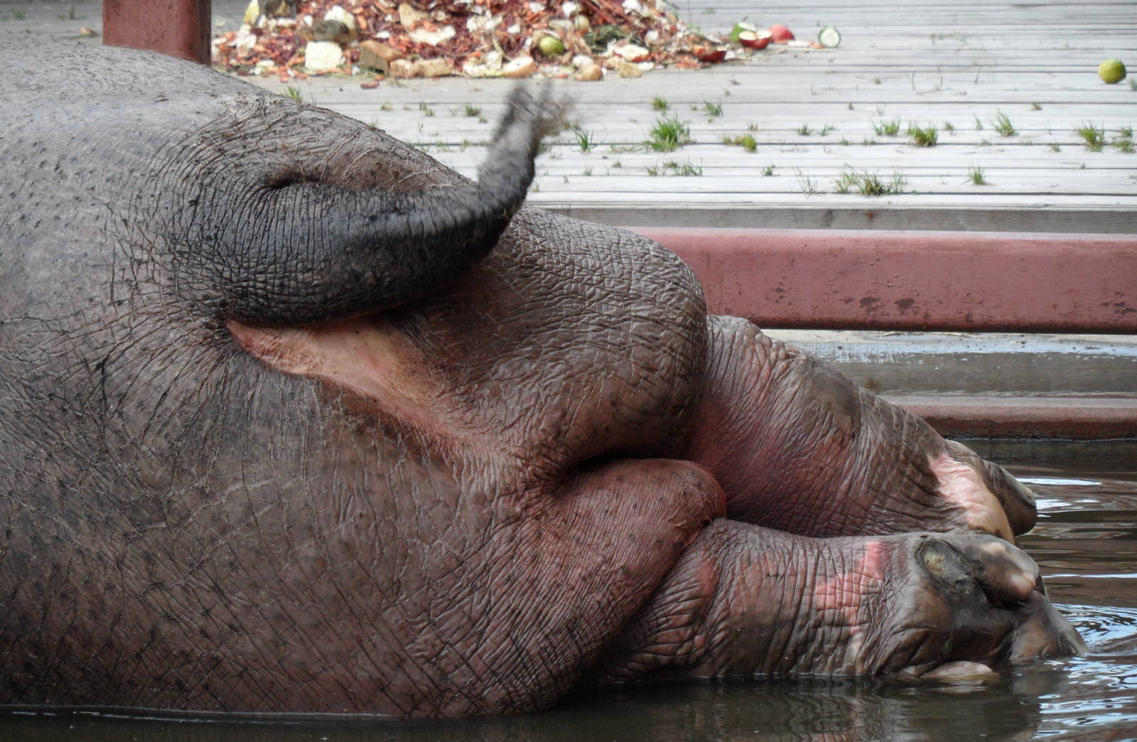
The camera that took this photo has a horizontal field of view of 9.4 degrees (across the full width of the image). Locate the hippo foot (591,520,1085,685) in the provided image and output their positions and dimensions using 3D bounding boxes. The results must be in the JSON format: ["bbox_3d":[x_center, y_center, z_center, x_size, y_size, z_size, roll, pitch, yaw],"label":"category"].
[{"bbox_3d":[0.390,0.344,10.000,0.700,0.235,0.270,0,7,-8],"label":"hippo foot"}]

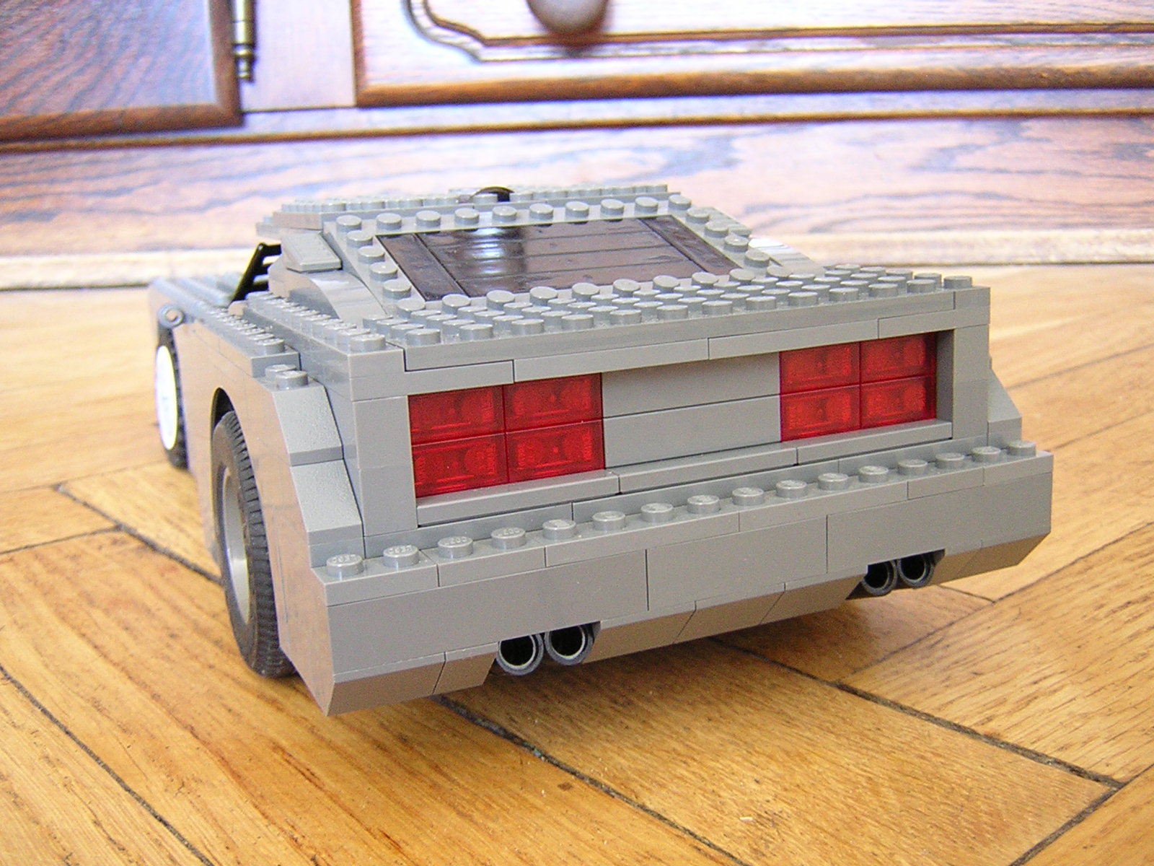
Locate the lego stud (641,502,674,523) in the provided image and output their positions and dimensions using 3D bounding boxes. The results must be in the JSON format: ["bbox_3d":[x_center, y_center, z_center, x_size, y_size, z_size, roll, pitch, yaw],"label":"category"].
[{"bbox_3d":[0.012,0.012,0.181,0.005,0.002,0.005,-3,12,1],"label":"lego stud"}]

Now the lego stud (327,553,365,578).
[{"bbox_3d":[-0.032,0.018,0.163,0.005,0.002,0.005,-8,13,-23],"label":"lego stud"}]

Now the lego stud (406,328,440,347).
[{"bbox_3d":[-0.022,-0.013,0.171,0.005,0.002,0.005,-8,13,-22],"label":"lego stud"}]

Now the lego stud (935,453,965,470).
[{"bbox_3d":[0.063,0.005,0.203,0.005,0.002,0.005,-3,12,1],"label":"lego stud"}]

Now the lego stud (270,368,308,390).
[{"bbox_3d":[-0.042,-0.008,0.178,0.005,0.002,0.005,-8,13,-23],"label":"lego stud"}]

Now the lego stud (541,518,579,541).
[{"bbox_3d":[-0.003,0.014,0.175,0.005,0.002,0.005,-3,12,1],"label":"lego stud"}]

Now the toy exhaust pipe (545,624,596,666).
[{"bbox_3d":[-0.004,0.030,0.186,0.007,0.007,0.016,-8,6,-22],"label":"toy exhaust pipe"}]

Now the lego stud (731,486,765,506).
[{"bbox_3d":[0.027,0.010,0.188,0.005,0.002,0.005,-3,12,1],"label":"lego stud"}]

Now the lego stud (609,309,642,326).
[{"bbox_3d":[0.008,-0.017,0.182,0.005,0.002,0.005,-3,12,1],"label":"lego stud"}]

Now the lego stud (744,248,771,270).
[{"bbox_3d":[0.035,-0.034,0.233,0.005,0.002,0.005,4,30,-3],"label":"lego stud"}]

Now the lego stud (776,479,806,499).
[{"bbox_3d":[0.034,0.009,0.191,0.005,0.002,0.005,-3,12,1],"label":"lego stud"}]

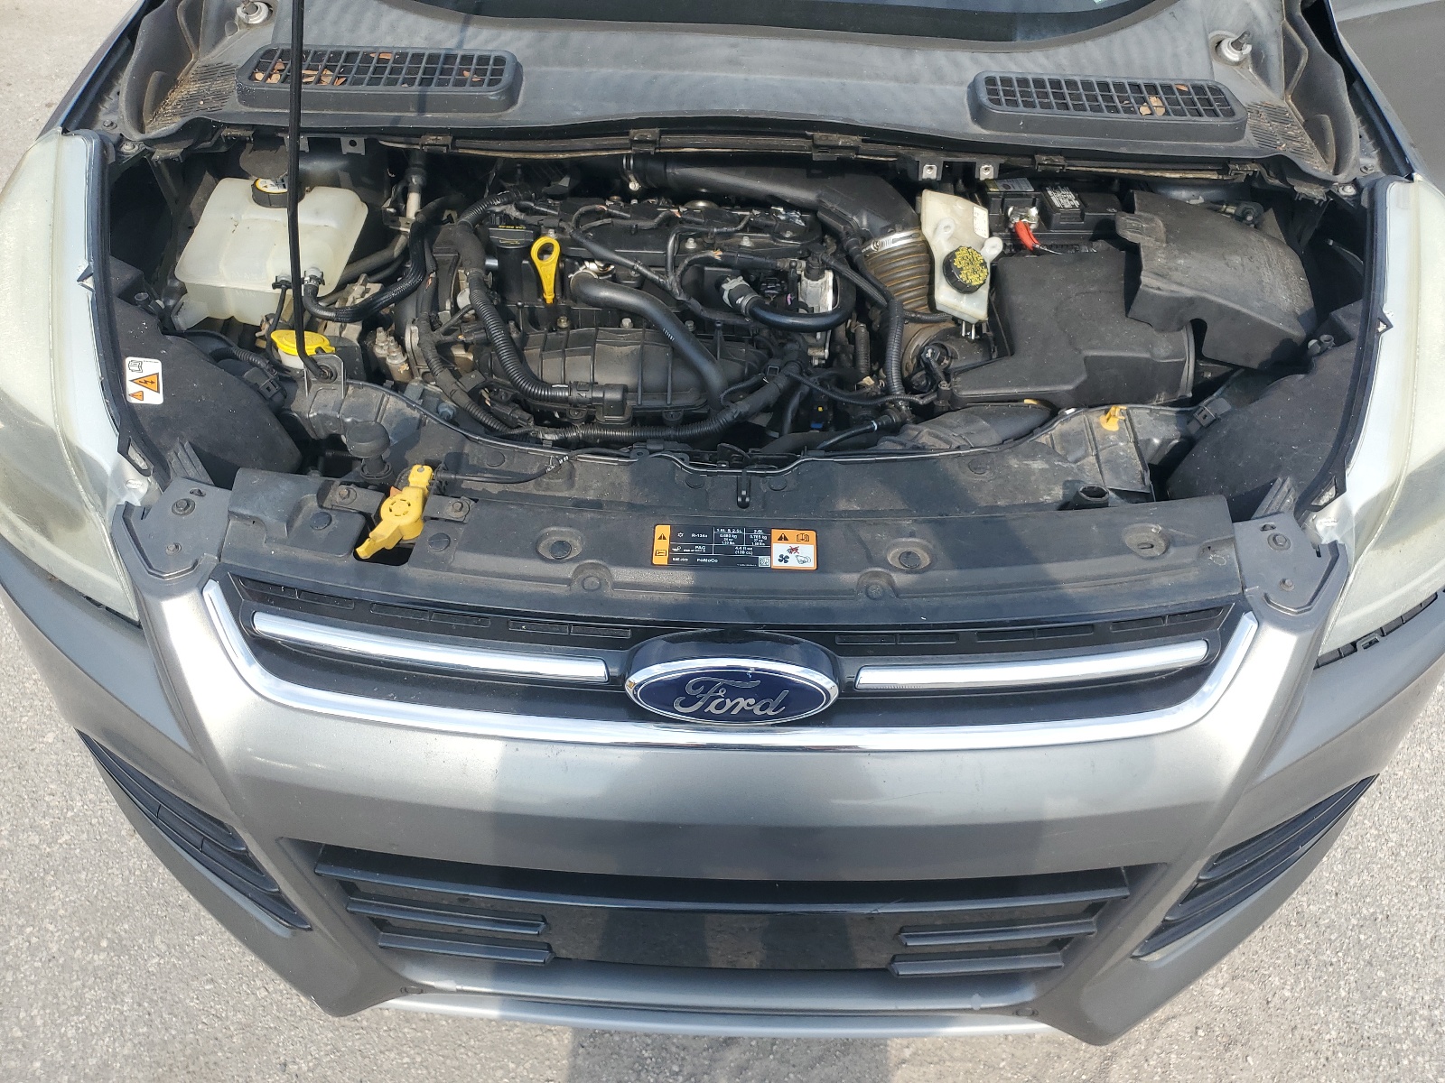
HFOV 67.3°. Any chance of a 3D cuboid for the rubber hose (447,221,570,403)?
[{"bbox_3d":[-0.248,-0.271,1.306,0.138,0.148,0.133,2,48,0],"label":"rubber hose"}]

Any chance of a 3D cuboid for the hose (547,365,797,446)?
[{"bbox_3d":[-0.060,-0.160,1.333,0.301,0.066,0.102,2,48,0],"label":"hose"}]

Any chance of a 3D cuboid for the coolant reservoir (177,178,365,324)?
[{"bbox_3d":[-0.536,-0.342,1.311,0.186,0.138,0.153,2,48,0],"label":"coolant reservoir"}]

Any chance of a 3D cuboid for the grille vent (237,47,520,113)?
[{"bbox_3d":[-0.414,-0.561,1.327,0.328,0.046,0.094,2,48,0],"label":"grille vent"}]

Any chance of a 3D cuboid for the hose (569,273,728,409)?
[{"bbox_3d":[-0.087,-0.227,1.282,0.184,0.143,0.087,2,48,0],"label":"hose"}]

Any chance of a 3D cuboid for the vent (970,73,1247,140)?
[{"bbox_3d":[0.476,-0.534,1.337,0.310,0.055,0.090,2,40,-1],"label":"vent"}]

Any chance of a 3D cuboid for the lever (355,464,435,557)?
[{"bbox_3d":[-0.291,-0.027,0.983,0.041,0.033,0.110,13,45,11],"label":"lever"}]

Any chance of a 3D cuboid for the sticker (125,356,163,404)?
[{"bbox_3d":[-0.645,-0.179,1.208,0.042,0.053,0.003,2,0,-12],"label":"sticker"}]

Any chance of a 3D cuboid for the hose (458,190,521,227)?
[{"bbox_3d":[-0.288,-0.412,1.340,0.080,0.032,0.040,-25,47,-29],"label":"hose"}]

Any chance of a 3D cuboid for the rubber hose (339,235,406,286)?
[{"bbox_3d":[-0.453,-0.366,1.404,0.087,0.046,0.071,2,48,0],"label":"rubber hose"}]

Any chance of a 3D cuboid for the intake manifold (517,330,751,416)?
[{"bbox_3d":[-0.107,-0.202,1.300,0.275,0.130,0.160,2,40,-1],"label":"intake manifold"}]

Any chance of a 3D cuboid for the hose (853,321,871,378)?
[{"bbox_3d":[0.182,-0.250,1.417,0.020,0.075,0.022,2,40,-1],"label":"hose"}]

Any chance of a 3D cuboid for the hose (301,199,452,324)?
[{"bbox_3d":[-0.424,-0.344,1.330,0.170,0.100,0.150,2,40,-1],"label":"hose"}]

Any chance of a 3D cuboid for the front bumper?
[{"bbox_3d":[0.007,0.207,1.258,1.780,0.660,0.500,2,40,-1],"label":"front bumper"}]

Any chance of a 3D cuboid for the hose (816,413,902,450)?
[{"bbox_3d":[0.159,-0.125,1.258,0.102,0.033,0.031,8,48,5],"label":"hose"}]

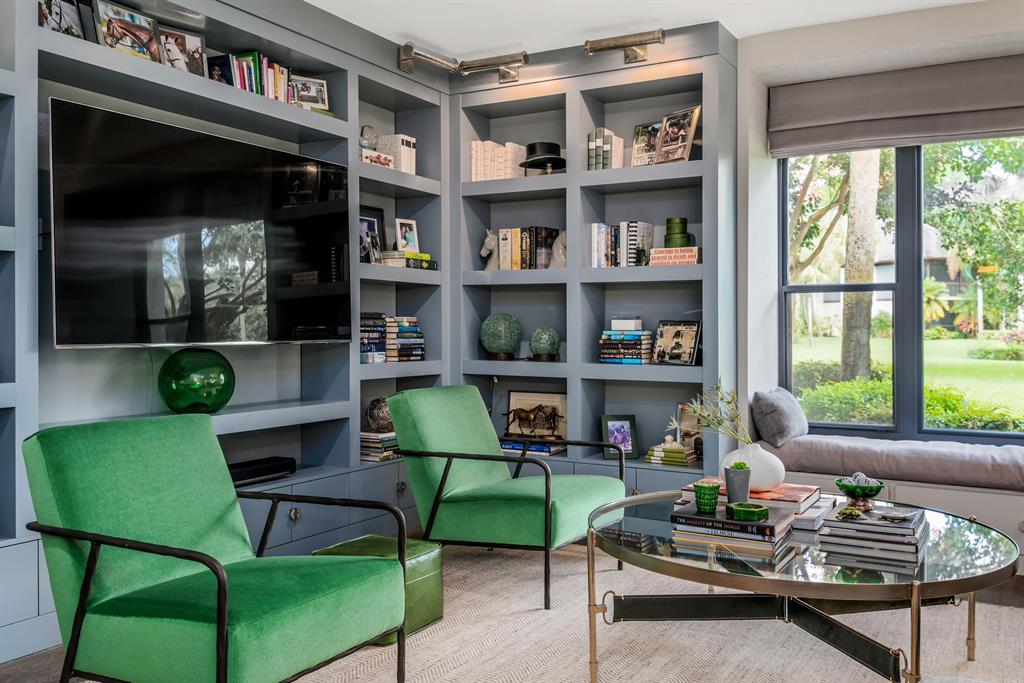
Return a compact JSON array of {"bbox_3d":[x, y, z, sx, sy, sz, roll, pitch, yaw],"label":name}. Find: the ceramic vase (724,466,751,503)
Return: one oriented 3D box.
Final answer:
[{"bbox_3d":[0.708,0.458,2.671,0.081,0.130,0.081,1,1,30],"label":"ceramic vase"}]

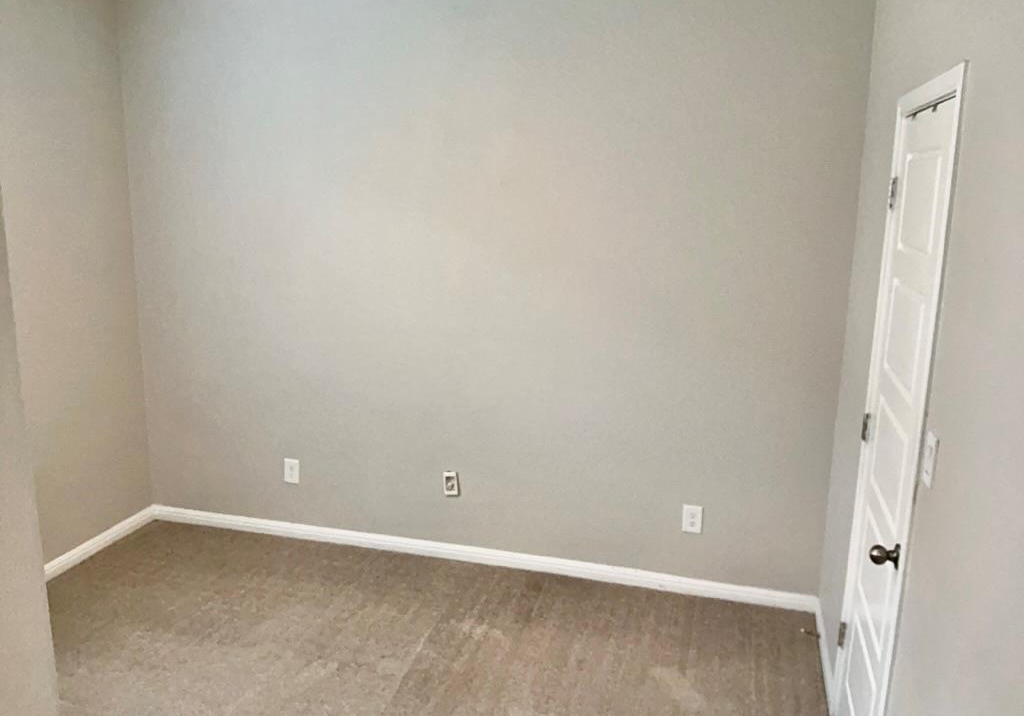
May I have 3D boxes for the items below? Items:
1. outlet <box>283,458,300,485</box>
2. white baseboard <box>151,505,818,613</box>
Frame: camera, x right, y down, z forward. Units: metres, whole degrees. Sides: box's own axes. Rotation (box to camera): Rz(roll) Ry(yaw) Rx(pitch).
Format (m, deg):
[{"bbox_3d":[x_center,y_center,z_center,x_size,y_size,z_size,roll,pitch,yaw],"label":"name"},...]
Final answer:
[{"bbox_3d":[-1.101,0.567,3.998,0.076,0.118,0.012,4,12,15],"label":"outlet"},{"bbox_3d":[-0.306,0.947,3.880,3.378,0.080,0.015,4,13,15],"label":"white baseboard"}]

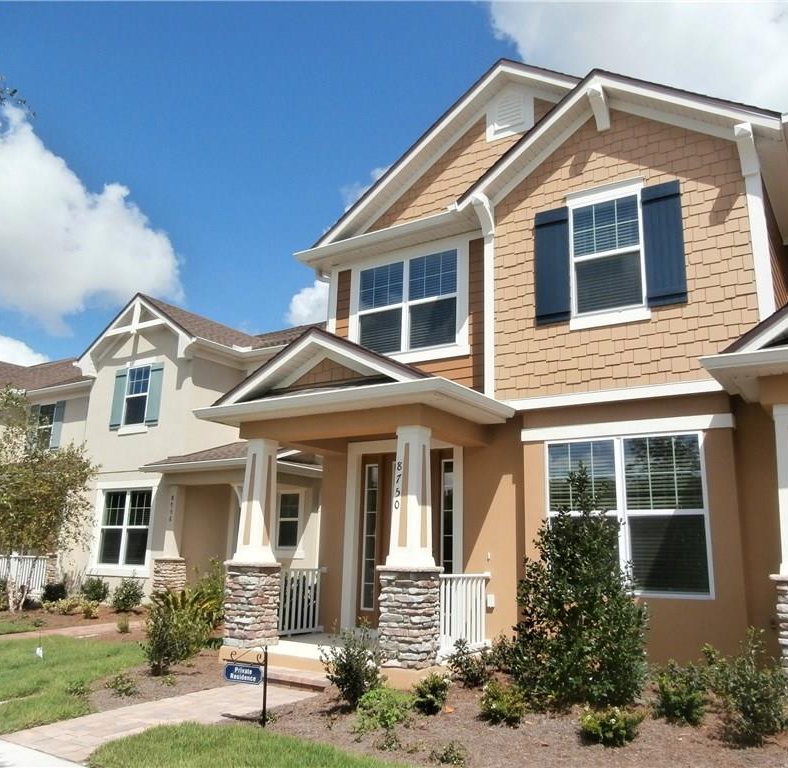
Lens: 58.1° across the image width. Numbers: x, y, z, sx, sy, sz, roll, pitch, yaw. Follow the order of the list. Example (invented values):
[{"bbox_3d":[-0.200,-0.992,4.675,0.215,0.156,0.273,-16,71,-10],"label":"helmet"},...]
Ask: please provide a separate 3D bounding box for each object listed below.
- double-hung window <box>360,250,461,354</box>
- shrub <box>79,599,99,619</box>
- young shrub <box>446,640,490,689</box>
[{"bbox_3d":[0.184,-1.176,10.906,1.954,1.620,0.083,-7,-16,33],"label":"double-hung window"},{"bbox_3d":[-6.187,4.547,14.430,0.377,0.360,0.377,-7,-16,34],"label":"shrub"},{"bbox_3d":[0.770,2.877,7.339,0.420,0.468,0.420,1,-13,0],"label":"young shrub"}]

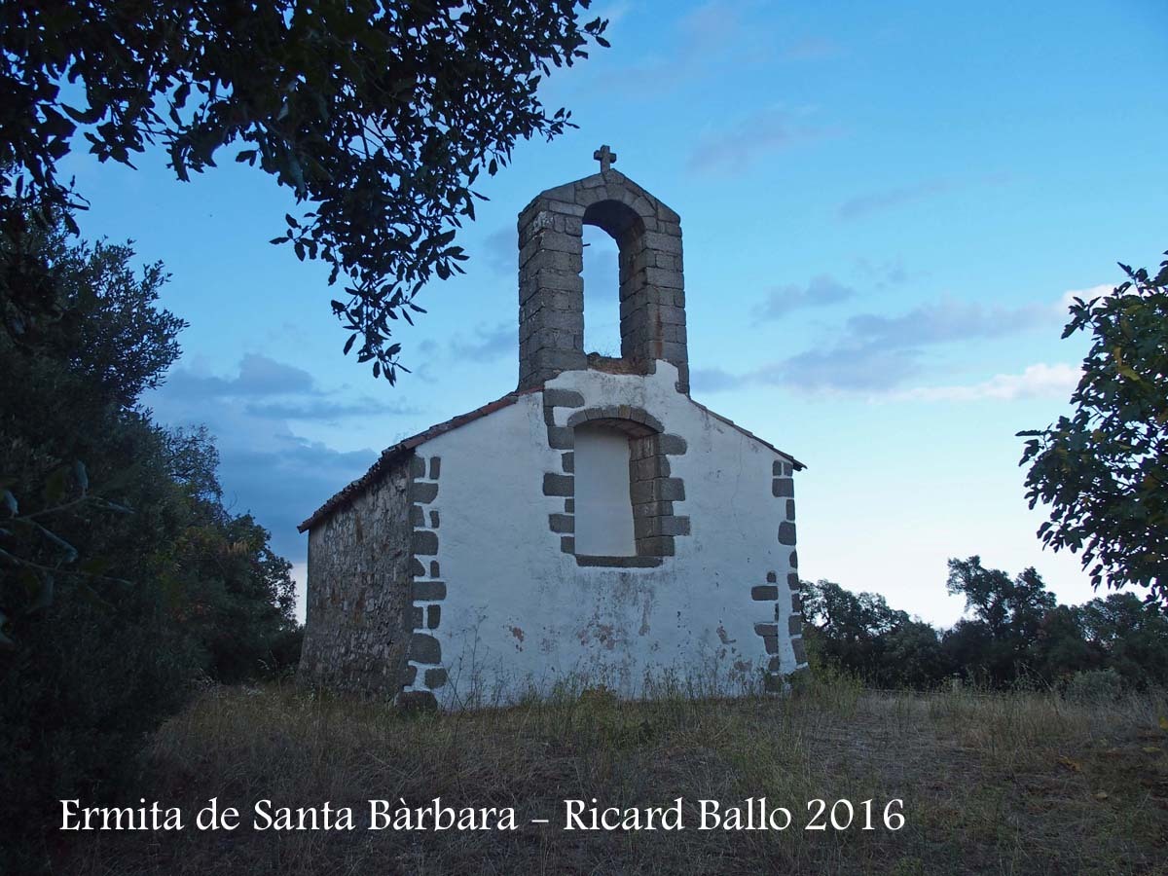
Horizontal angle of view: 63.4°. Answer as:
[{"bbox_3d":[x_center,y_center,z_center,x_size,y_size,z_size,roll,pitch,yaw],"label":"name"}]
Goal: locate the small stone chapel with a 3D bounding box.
[{"bbox_3d":[-1.329,0.388,16.327,5.691,7.300,9.360,3,-10,-23],"label":"small stone chapel"}]

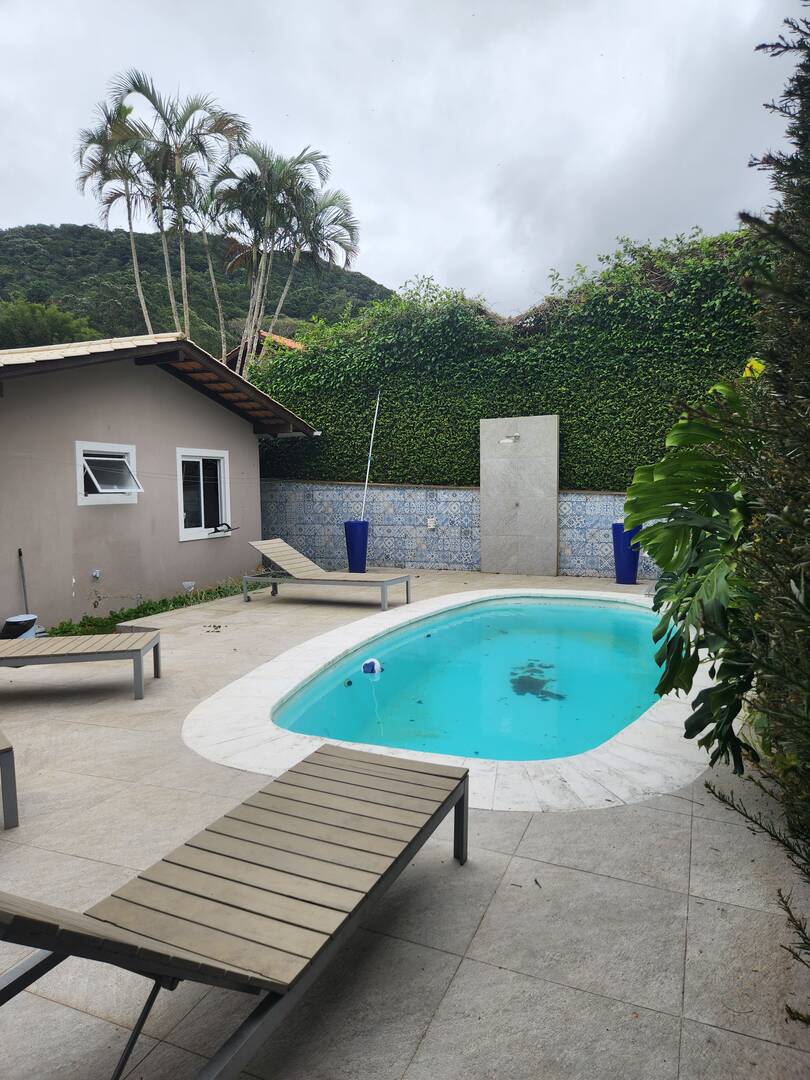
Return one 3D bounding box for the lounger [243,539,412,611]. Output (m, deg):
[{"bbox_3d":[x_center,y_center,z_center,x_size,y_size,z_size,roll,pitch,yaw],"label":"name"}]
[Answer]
[{"bbox_3d":[-0.953,0.389,8.552,1.931,0.730,0.614,1,5,25],"label":"lounger"}]

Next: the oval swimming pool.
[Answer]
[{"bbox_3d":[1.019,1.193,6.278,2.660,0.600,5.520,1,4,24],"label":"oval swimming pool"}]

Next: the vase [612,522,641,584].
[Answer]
[{"bbox_3d":[3.109,0.195,10.035,0.417,0.822,0.417,1,4,24],"label":"vase"}]

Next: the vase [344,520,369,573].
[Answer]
[{"bbox_3d":[-0.770,0.115,11.647,0.407,0.820,0.407,-1,4,0],"label":"vase"}]

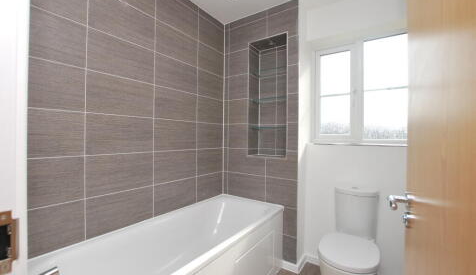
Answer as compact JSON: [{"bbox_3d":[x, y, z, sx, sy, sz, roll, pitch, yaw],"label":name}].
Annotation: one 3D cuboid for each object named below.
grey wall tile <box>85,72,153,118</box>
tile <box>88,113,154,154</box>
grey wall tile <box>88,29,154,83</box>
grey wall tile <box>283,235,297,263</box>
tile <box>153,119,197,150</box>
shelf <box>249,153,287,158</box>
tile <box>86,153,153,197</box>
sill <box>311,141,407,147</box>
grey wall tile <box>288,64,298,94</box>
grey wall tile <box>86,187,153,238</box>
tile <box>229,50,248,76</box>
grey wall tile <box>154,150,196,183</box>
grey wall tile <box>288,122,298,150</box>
[{"bbox_3d":[-0.763,-0.269,1.338,0.010,0.248,0.424,0,0,37],"label":"grey wall tile"},{"bbox_3d":[-0.766,-0.017,1.337,0.010,0.248,0.424,0,0,37],"label":"tile"},{"bbox_3d":[-0.761,-0.522,1.339,0.010,0.248,0.424,0,0,37],"label":"grey wall tile"},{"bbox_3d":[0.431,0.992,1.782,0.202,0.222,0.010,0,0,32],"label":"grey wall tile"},{"bbox_3d":[-0.518,-0.014,1.703,0.012,0.257,0.432,0,0,37],"label":"tile"},{"bbox_3d":[0.327,0.197,1.961,0.389,0.020,0.247,0,0,31],"label":"shelf"},{"bbox_3d":[-0.765,0.231,1.324,0.010,0.247,0.417,0,0,37],"label":"tile"},{"bbox_3d":[1.030,0.058,1.721,0.808,0.030,0.130,0,0,32],"label":"sill"},{"bbox_3d":[0.479,-0.506,1.736,0.092,0.247,0.010,0,0,31],"label":"grey wall tile"},{"bbox_3d":[-0.767,0.480,1.323,0.010,0.247,0.417,0,0,37],"label":"grey wall tile"},{"bbox_3d":[0.011,-0.779,2.085,0.237,0.257,0.012,0,0,31],"label":"tile"},{"bbox_3d":[-0.510,0.234,1.658,0.010,0.247,0.417,0,0,37],"label":"grey wall tile"},{"bbox_3d":[0.474,-0.006,1.735,0.092,0.247,0.010,0,0,31],"label":"grey wall tile"}]

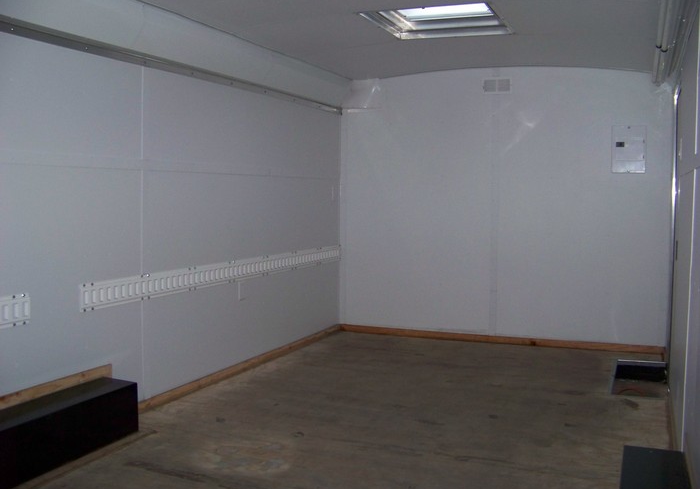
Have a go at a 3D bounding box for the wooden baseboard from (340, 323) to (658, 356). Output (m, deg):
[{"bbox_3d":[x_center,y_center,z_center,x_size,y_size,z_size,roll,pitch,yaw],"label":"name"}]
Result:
[{"bbox_3d":[1.079,0.725,5.525,2.470,0.056,0.026,2,4,20],"label":"wooden baseboard"}]

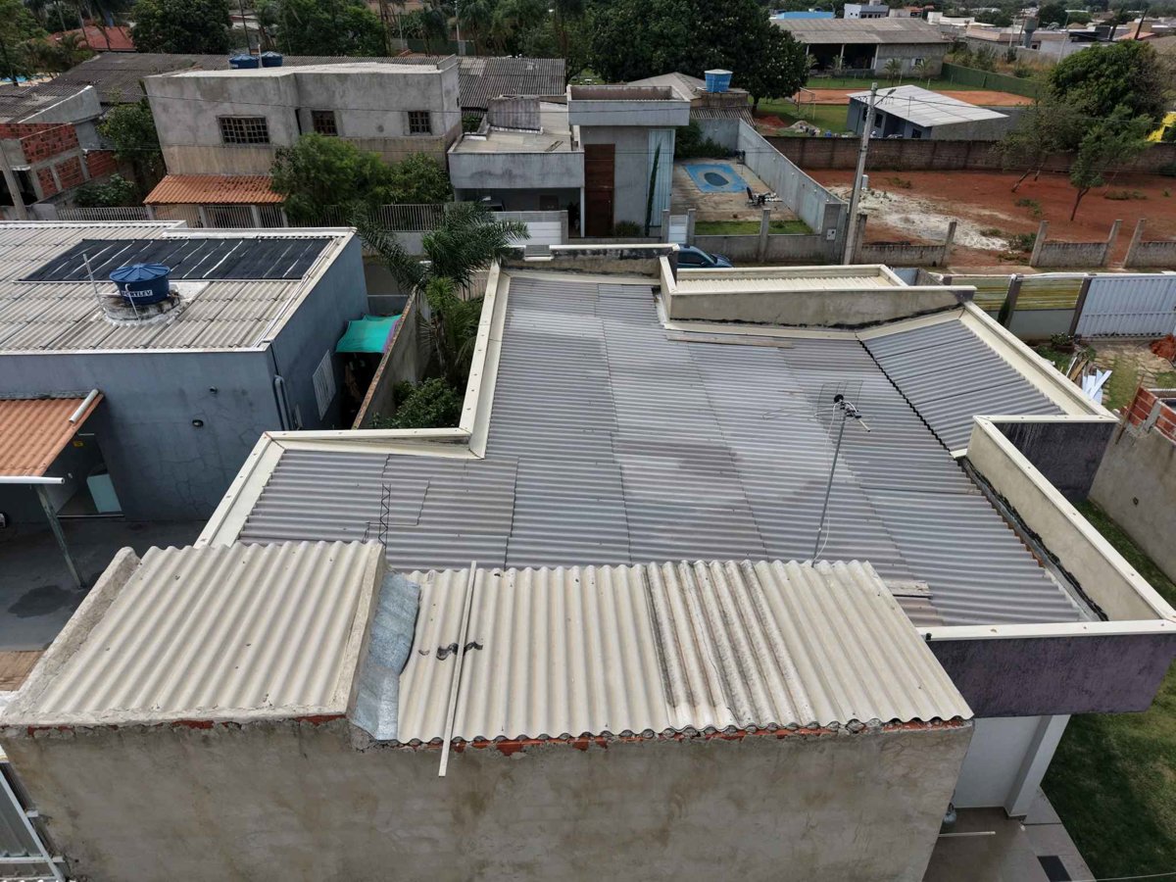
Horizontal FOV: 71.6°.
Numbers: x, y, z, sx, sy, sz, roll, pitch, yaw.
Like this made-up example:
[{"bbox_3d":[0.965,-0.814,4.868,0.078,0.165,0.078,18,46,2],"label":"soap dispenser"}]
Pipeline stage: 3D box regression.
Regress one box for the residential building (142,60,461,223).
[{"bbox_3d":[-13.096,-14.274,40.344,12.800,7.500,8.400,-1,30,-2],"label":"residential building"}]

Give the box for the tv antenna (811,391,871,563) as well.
[{"bbox_3d":[2.592,0.552,8.571,0.460,2.230,0.700,-4,31,-8],"label":"tv antenna"}]

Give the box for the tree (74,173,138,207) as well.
[{"bbox_3d":[-22.520,-10.976,38.833,2.900,3.200,2.600,-1,30,-2],"label":"tree"}]

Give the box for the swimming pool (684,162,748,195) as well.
[{"bbox_3d":[7.522,-14.725,47.332,2.700,1.200,7.300,-1,30,-2],"label":"swimming pool"}]

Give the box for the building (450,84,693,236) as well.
[{"bbox_3d":[-1.086,-14.305,39.696,9.930,5.840,12.200,-1,30,-2],"label":"building"}]

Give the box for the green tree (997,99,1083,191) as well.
[{"bbox_3d":[27.334,-18.201,49.688,4.800,5.400,4.500,-1,30,-2],"label":"green tree"}]

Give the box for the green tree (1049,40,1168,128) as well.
[{"bbox_3d":[37.336,-25.480,58.735,7.200,6.100,7.200,-1,30,-2],"label":"green tree"}]

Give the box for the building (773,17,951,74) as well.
[{"bbox_3d":[30.038,-46.182,94.922,18.600,5.300,14.100,-1,30,-2],"label":"building"}]

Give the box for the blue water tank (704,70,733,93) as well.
[{"bbox_3d":[8.641,-23.957,54.277,1.880,1.360,1.900,-1,30,-2],"label":"blue water tank"}]

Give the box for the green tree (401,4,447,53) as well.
[{"bbox_3d":[-21.909,-53.402,107.858,6.000,7.100,5.600,-1,30,-2],"label":"green tree"}]

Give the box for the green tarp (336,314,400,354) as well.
[{"bbox_3d":[-6.596,-3.248,24.692,1.500,0.370,2.750,-1,30,-2],"label":"green tarp"}]

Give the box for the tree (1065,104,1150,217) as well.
[{"bbox_3d":[27.608,-14.650,43.192,4.000,5.800,3.800,-1,30,-2],"label":"tree"}]

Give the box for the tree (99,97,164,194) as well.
[{"bbox_3d":[-22.297,-14.153,41.611,4.100,5.900,4.000,-1,30,-2],"label":"tree"}]

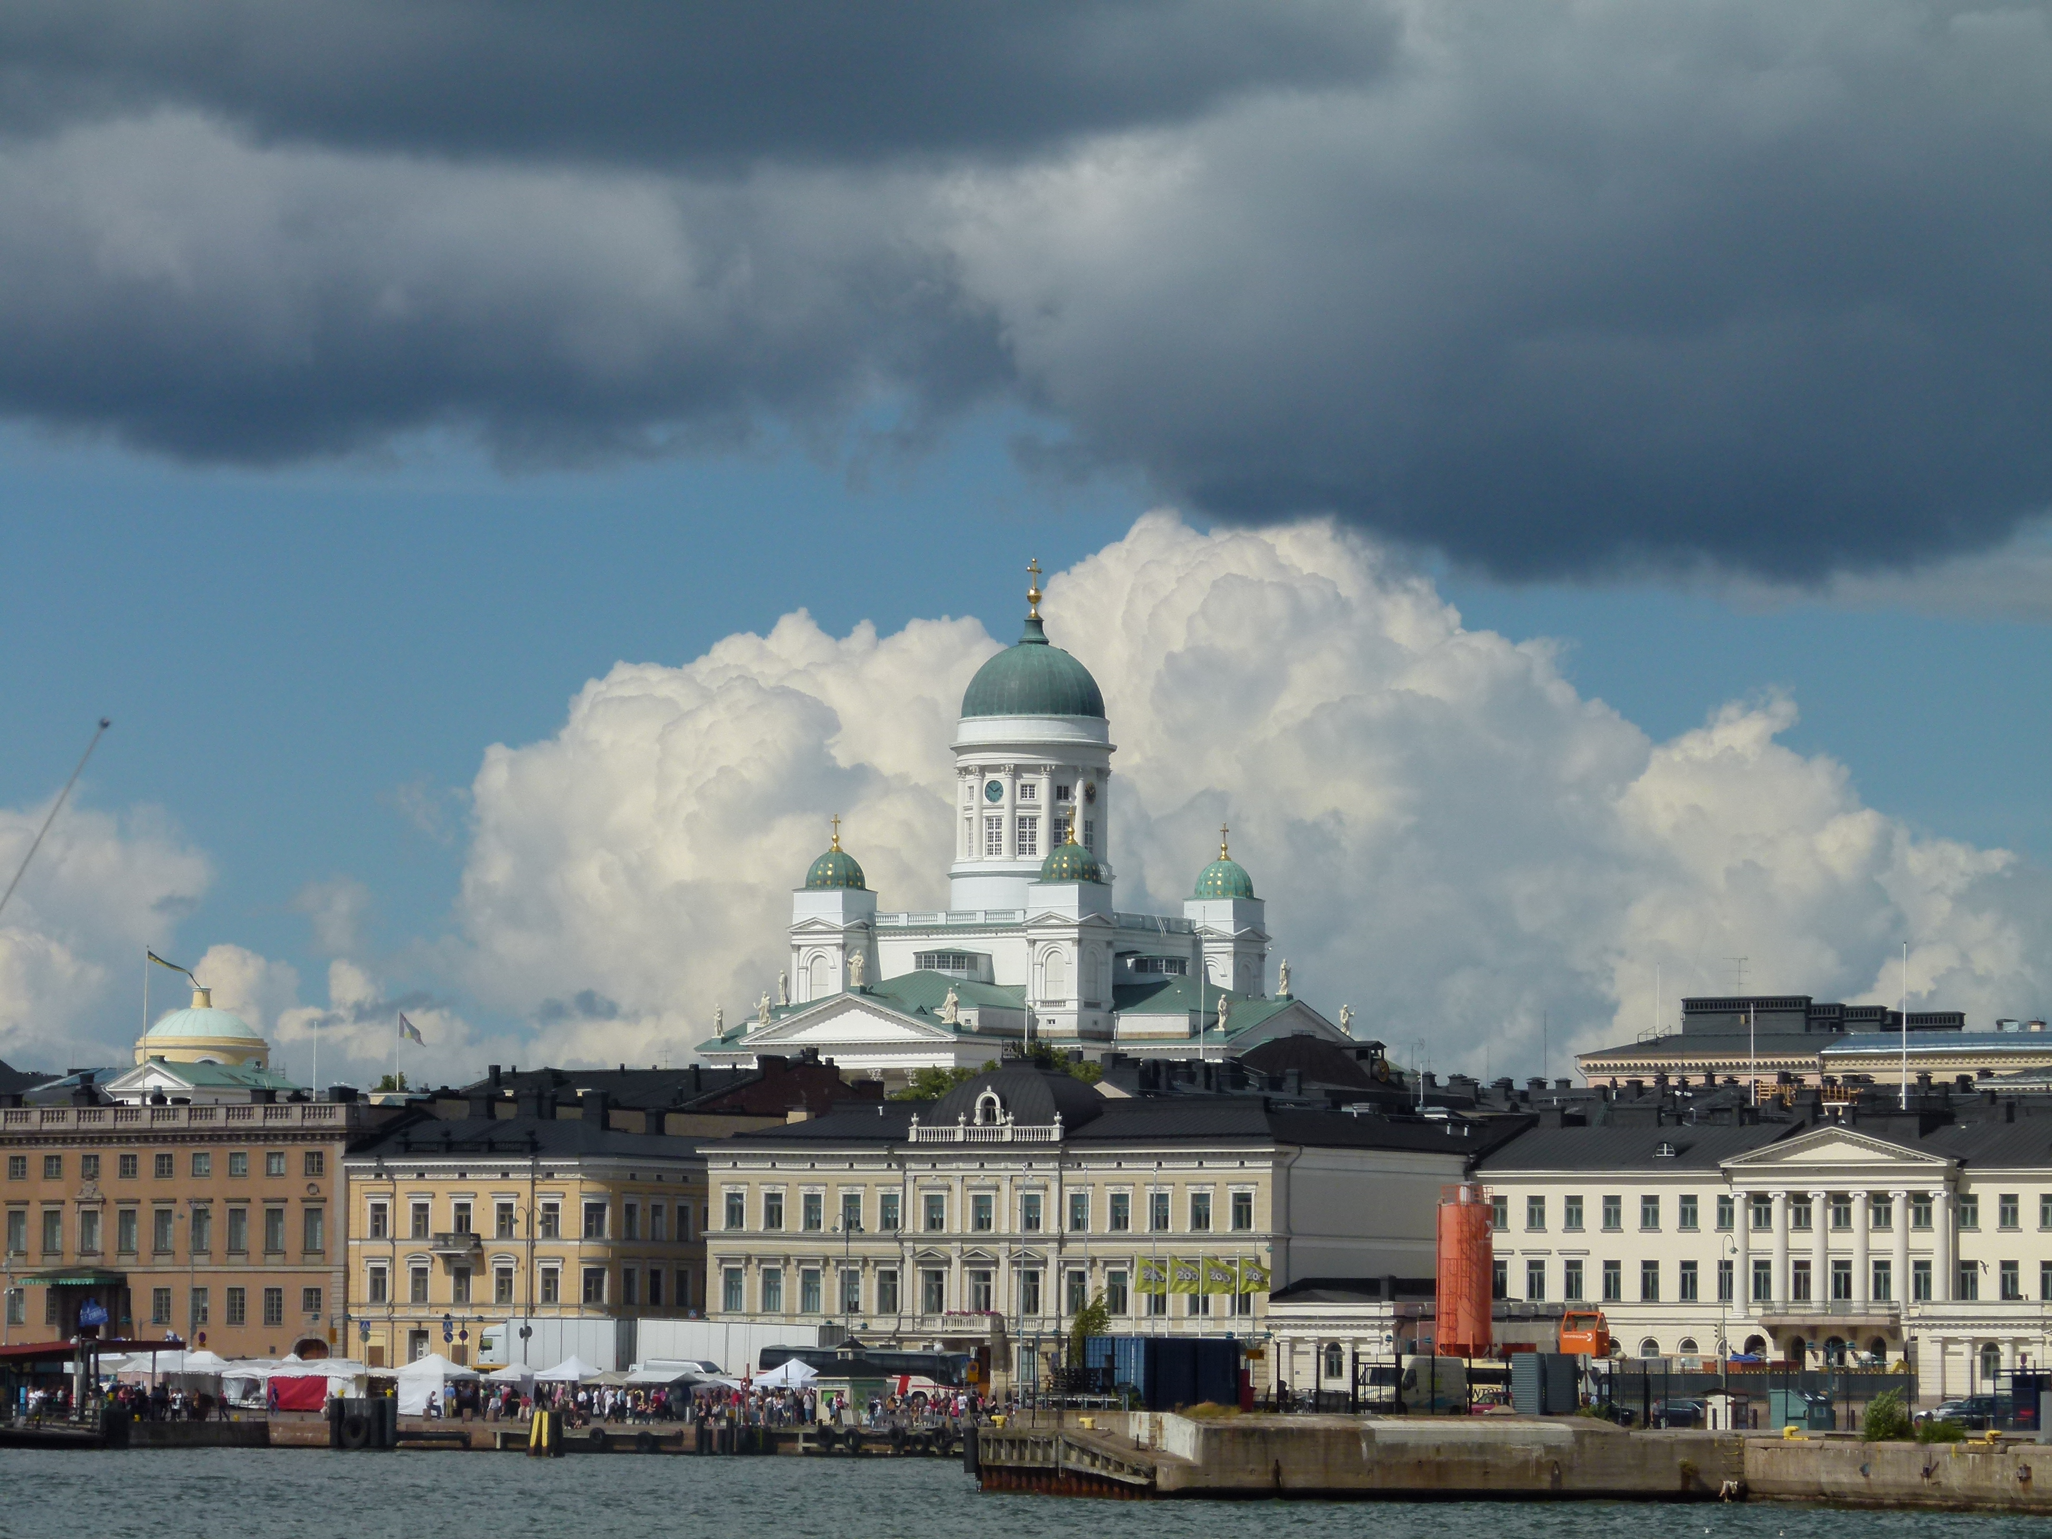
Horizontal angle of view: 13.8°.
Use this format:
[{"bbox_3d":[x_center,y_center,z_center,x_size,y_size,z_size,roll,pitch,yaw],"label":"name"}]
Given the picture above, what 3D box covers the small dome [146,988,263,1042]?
[{"bbox_3d":[-82.680,24.760,853.000,12.000,5.500,12.000,0,-4,0],"label":"small dome"}]

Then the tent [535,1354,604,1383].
[{"bbox_3d":[-24.080,32.720,450.000,3.100,3.200,3.100,-3,-5,36],"label":"tent"}]

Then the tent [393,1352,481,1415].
[{"bbox_3d":[-31.000,32.390,446.000,3.100,3.200,3.100,-3,-5,36],"label":"tent"}]

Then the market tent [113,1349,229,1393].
[{"bbox_3d":[-48.140,34.310,478.000,6.000,3.100,3.000,-3,-5,36],"label":"market tent"}]

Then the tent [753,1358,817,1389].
[{"bbox_3d":[-12.290,32.750,448.000,3.100,3.200,3.100,-3,-5,36],"label":"tent"}]

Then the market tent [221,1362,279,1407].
[{"bbox_3d":[-42.330,33.550,462.000,3.000,2.700,2.700,-3,-5,36],"label":"market tent"}]

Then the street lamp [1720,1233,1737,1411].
[{"bbox_3d":[35.200,28.090,425.000,0.950,9.500,0.400,1,-4,-5],"label":"street lamp"}]

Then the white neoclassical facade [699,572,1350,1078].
[{"bbox_3d":[0.600,11.350,790.000,60.500,62.000,60.500,-2,-5,35],"label":"white neoclassical facade"}]

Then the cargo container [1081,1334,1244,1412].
[{"bbox_3d":[4.790,21.270,298.000,2.440,2.590,6.060,-2,-5,31],"label":"cargo container"}]

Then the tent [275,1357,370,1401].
[{"bbox_3d":[-38.660,33.510,462.000,4.200,2.800,3.000,-3,-5,36],"label":"tent"}]

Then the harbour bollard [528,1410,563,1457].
[{"bbox_3d":[-22.920,31.670,404.000,1.700,2.200,1.100,-1,-4,15],"label":"harbour bollard"}]

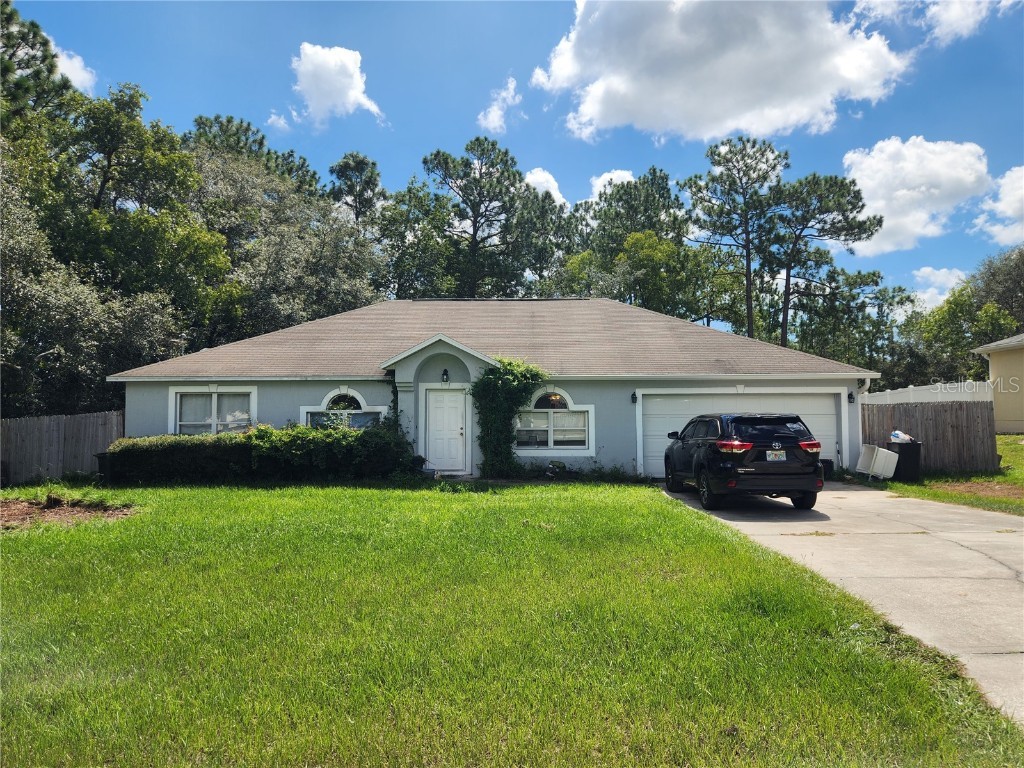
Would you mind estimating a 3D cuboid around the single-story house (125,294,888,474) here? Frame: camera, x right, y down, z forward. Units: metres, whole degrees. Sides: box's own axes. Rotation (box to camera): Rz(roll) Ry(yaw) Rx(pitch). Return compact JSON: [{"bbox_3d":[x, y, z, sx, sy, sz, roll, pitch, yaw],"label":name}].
[{"bbox_3d":[-0.420,-0.104,22.122,18.700,5.350,11.600,0,-2,0],"label":"single-story house"}]

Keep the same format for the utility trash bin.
[{"bbox_3d":[9.520,1.867,16.438,0.620,0.980,0.640,0,-2,7],"label":"utility trash bin"}]

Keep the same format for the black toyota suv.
[{"bbox_3d":[4.260,1.374,13.155,1.930,1.730,4.870,0,-2,2],"label":"black toyota suv"}]

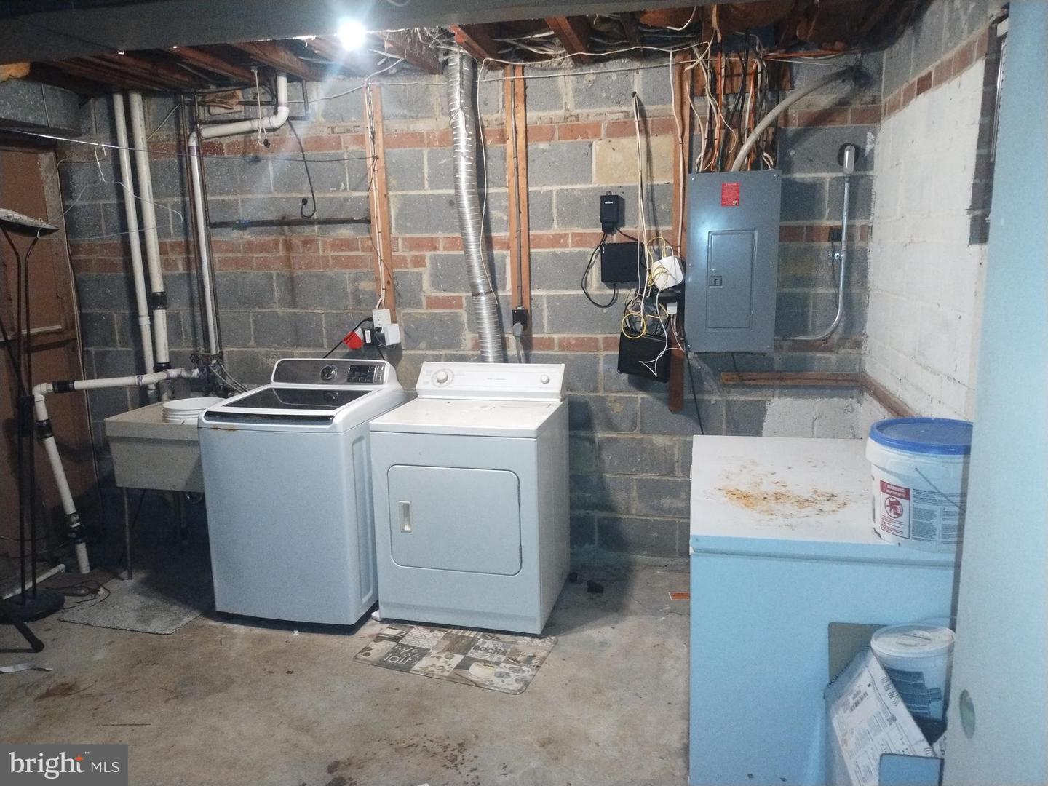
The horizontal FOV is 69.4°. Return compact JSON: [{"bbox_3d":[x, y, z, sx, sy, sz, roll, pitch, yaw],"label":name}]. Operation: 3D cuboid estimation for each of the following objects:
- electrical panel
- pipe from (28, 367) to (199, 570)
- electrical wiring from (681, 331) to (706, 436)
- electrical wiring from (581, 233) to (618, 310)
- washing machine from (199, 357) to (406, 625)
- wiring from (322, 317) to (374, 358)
[{"bbox_3d":[0.951,-0.594,3.478,0.400,0.805,0.100,1,10,11],"label":"electrical panel"},{"bbox_3d":[-2.027,0.403,3.919,0.760,1.030,0.200,-4,10,-15],"label":"pipe"},{"bbox_3d":[0.807,-0.052,3.602,0.110,0.515,0.060,1,10,11],"label":"electrical wiring"},{"bbox_3d":[0.360,-0.586,3.615,0.177,0.361,0.045,1,10,11],"label":"electrical wiring"},{"bbox_3d":[-0.987,0.415,3.563,0.690,1.100,0.710,1,11,13],"label":"washing machine"},{"bbox_3d":[-0.900,-0.285,3.869,0.253,0.213,0.110,1,10,11],"label":"wiring"}]

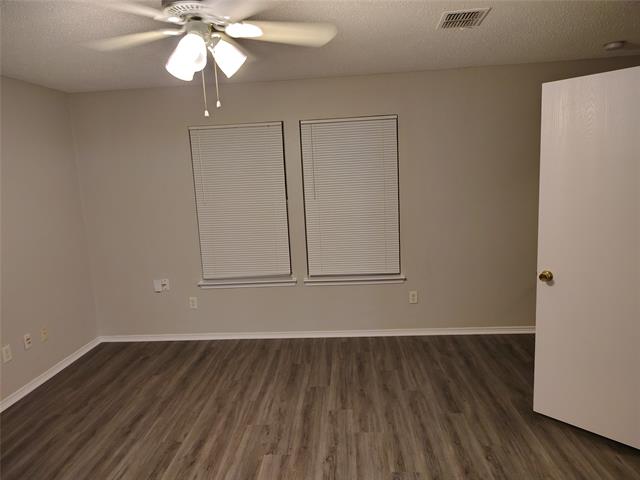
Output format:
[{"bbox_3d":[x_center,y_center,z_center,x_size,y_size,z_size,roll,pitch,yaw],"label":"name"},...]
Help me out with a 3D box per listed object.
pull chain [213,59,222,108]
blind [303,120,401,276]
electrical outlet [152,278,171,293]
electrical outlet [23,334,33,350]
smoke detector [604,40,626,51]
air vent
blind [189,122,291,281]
[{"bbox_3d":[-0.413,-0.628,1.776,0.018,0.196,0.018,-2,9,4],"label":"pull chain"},{"bbox_3d":[0.295,-0.378,4.142,0.885,1.475,0.045,-2,9,4],"label":"blind"},{"bbox_3d":[-1.557,0.454,4.360,0.160,0.125,0.025,-2,9,4],"label":"electrical outlet"},{"bbox_3d":[-2.304,0.800,3.507,0.012,0.118,0.072,-2,9,4],"label":"electrical outlet"},{"bbox_3d":[2.183,-1.434,3.286,0.140,0.037,0.140,-2,9,4],"label":"smoke detector"},{"bbox_3d":[0.822,-1.262,2.548,0.250,0.016,0.298,-2,9,4],"label":"air vent"},{"bbox_3d":[-0.743,-0.347,4.221,0.885,1.475,0.045,-2,9,4],"label":"blind"}]

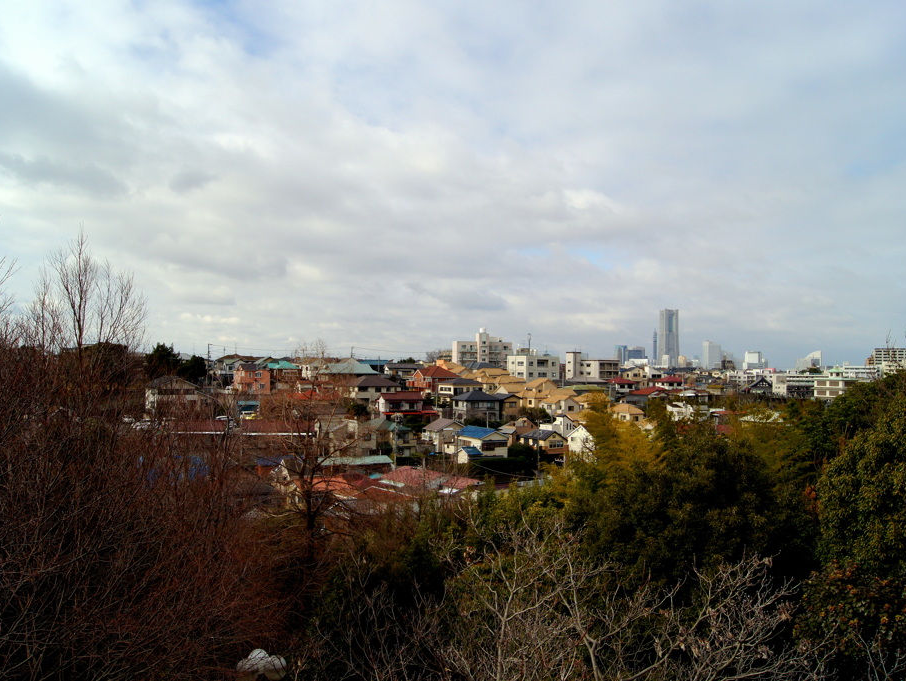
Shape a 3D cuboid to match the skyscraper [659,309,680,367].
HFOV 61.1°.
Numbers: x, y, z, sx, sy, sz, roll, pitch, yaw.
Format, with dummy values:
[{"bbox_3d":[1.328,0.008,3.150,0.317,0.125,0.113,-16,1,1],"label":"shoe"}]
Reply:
[{"bbox_3d":[877.000,22.666,3094.410,64.000,296.000,64.000,0,-2,-9],"label":"skyscraper"}]

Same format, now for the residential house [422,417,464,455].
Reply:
[{"bbox_3d":[-2.600,23.609,189.838,7.800,8.600,9.200,1,-2,-24],"label":"residential house"}]

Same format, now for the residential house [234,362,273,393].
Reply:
[{"bbox_3d":[-49.765,9.840,189.858,7.300,7.800,6.800,2,-3,-38],"label":"residential house"}]

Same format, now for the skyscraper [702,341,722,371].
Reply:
[{"bbox_3d":[1074.557,88.017,3186.752,58.000,172.000,50.000,0,-2,-9],"label":"skyscraper"}]

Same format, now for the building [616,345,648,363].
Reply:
[{"bbox_3d":[744.332,95.796,3197.167,110.000,150.000,70.000,0,-2,-9],"label":"building"}]

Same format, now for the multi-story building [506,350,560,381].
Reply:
[{"bbox_3d":[25.176,8.617,239.787,13.000,11.300,11.000,1,-2,-30],"label":"multi-story building"}]

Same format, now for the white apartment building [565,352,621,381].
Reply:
[{"bbox_3d":[48.350,9.880,266.000,12.700,11.300,13.300,2,-2,-30],"label":"white apartment building"}]

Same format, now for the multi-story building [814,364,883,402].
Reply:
[{"bbox_3d":[153.049,17.018,299.736,22.000,14.500,13.000,1,-2,-31],"label":"multi-story building"}]

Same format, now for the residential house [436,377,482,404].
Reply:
[{"bbox_3d":[2.131,14.800,217.843,11.500,8.300,8.500,1,-2,-24],"label":"residential house"}]

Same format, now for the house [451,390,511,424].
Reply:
[{"bbox_3d":[6.776,17.899,207.836,11.200,8.700,9.200,1,-2,-24],"label":"house"}]

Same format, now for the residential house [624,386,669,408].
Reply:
[{"bbox_3d":[58.643,18.237,234.849,11.500,8.000,10.000,1,-2,-24],"label":"residential house"}]

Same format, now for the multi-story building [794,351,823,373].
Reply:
[{"bbox_3d":[1447.381,110.145,3117.539,100.000,135.000,40.000,-1,-2,25],"label":"multi-story building"}]

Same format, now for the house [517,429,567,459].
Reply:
[{"bbox_3d":[21.228,24.808,179.865,7.500,7.400,9.000,1,-3,-34],"label":"house"}]

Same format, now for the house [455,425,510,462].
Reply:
[{"bbox_3d":[7.075,23.945,177.854,7.600,8.000,10.500,1,-2,-32],"label":"house"}]

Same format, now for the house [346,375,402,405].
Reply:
[{"bbox_3d":[-21.482,13.830,209.841,12.300,8.400,9.000,1,-2,-24],"label":"house"}]

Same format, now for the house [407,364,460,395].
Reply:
[{"bbox_3d":[-5.448,11.907,225.834,10.500,8.800,10.500,2,-3,-38],"label":"house"}]

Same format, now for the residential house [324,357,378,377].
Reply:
[{"bbox_3d":[-32.056,10.033,239.845,17.500,8.500,13.000,1,-2,-15],"label":"residential house"}]

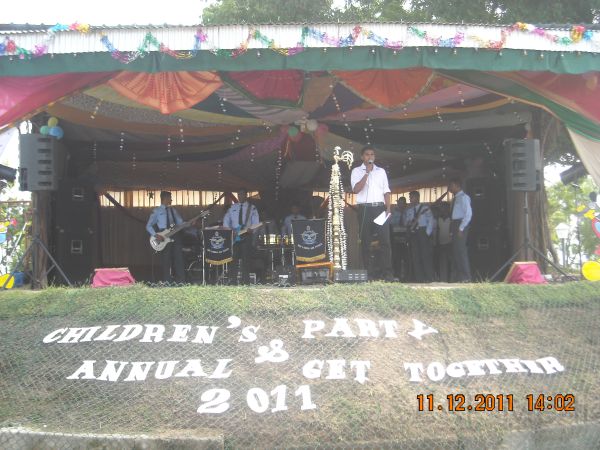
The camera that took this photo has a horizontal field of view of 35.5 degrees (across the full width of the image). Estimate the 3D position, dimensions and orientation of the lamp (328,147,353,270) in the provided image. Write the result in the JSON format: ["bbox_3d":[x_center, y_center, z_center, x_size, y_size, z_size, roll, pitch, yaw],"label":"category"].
[{"bbox_3d":[0.502,-0.159,11.900,0.340,1.680,0.340,0,-4,0],"label":"lamp"}]

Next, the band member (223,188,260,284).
[{"bbox_3d":[-1.011,0.204,15.900,0.600,1.680,0.450,0,-4,-5],"label":"band member"}]

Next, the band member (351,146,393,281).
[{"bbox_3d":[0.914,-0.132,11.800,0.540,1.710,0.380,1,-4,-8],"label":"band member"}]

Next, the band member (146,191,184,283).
[{"bbox_3d":[-2.314,0.215,16.100,0.620,1.670,0.450,1,-4,-15],"label":"band member"}]

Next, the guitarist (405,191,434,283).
[{"bbox_3d":[2.196,0.230,17.200,0.520,1.700,0.380,-2,-4,30],"label":"guitarist"}]

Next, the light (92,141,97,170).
[{"bbox_3d":[-3.293,-1.130,15.000,0.060,0.450,0.060,0,-4,0],"label":"light"}]

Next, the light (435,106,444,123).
[{"bbox_3d":[1.938,-1.535,13.000,0.130,0.220,0.100,0,-4,0],"label":"light"}]

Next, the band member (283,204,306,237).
[{"bbox_3d":[-0.103,0.254,17.600,0.500,1.350,0.650,0,-4,0],"label":"band member"}]

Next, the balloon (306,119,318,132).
[{"bbox_3d":[0.203,-1.616,15.200,0.190,0.220,0.190,0,-4,0],"label":"balloon"}]

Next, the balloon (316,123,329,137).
[{"bbox_3d":[0.346,-1.469,14.400,0.190,0.215,0.190,0,-4,0],"label":"balloon"}]

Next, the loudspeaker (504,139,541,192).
[{"bbox_3d":[2.853,-0.763,12.000,0.400,0.680,0.420,-2,-4,32],"label":"loudspeaker"}]

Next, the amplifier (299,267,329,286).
[{"bbox_3d":[0.210,0.699,12.700,0.400,0.220,0.280,0,-4,0],"label":"amplifier"}]

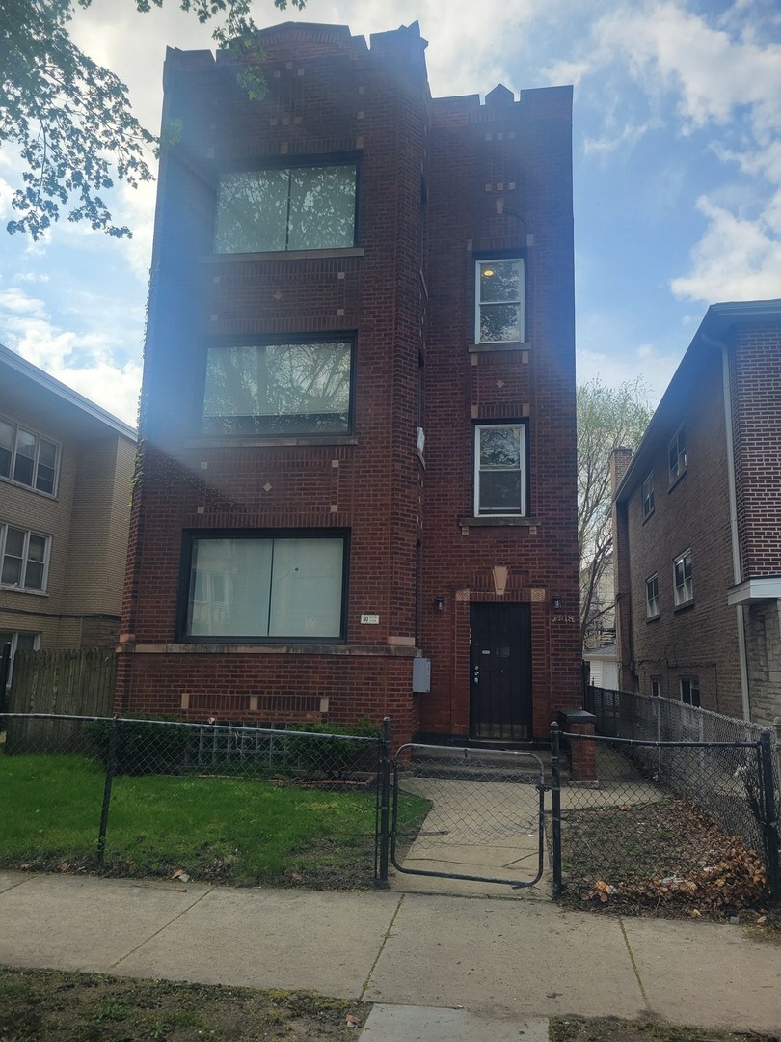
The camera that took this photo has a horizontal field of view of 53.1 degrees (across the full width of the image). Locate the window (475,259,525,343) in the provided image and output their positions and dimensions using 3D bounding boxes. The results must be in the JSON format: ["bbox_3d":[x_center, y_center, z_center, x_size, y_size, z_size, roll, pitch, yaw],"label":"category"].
[{"bbox_3d":[1.809,-3.645,12.966,0.806,1.488,0.120,0,-11,8],"label":"window"}]

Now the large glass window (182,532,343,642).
[{"bbox_3d":[-1.822,0.935,11.129,2.427,1.549,0.120,0,-11,8],"label":"large glass window"}]

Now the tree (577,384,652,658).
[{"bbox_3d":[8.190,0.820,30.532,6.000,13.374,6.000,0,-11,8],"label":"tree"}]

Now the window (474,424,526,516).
[{"bbox_3d":[1.743,-0.802,12.429,0.796,1.517,0.120,0,-11,8],"label":"window"}]

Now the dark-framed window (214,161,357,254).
[{"bbox_3d":[-1.653,-4.920,12.229,2.290,1.567,0.120,0,-11,8],"label":"dark-framed window"}]

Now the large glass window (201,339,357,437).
[{"bbox_3d":[-1.697,-1.975,11.670,2.321,1.505,0.120,0,-11,8],"label":"large glass window"}]

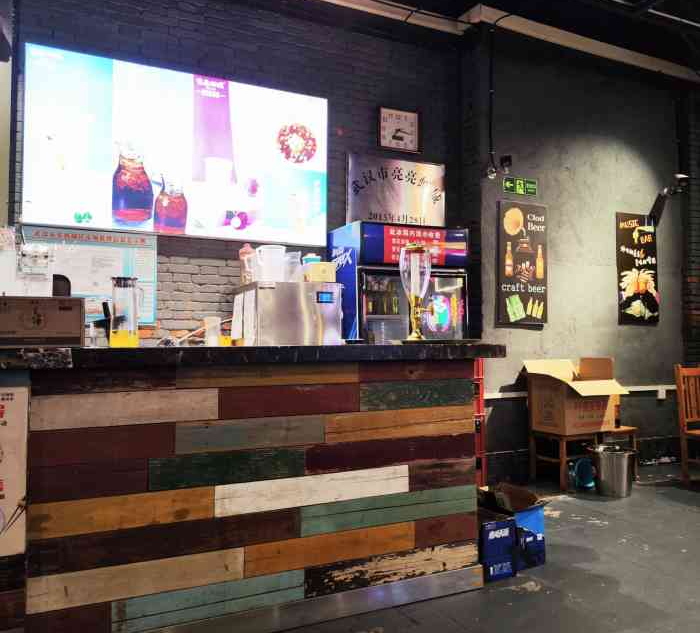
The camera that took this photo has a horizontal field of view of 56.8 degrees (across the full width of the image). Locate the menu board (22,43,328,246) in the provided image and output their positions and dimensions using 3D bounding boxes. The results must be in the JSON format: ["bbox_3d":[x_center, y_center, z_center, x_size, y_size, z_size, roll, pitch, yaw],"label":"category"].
[{"bbox_3d":[-1.112,-1.106,4.487,2.060,1.140,0.080,1,-2,-26],"label":"menu board"}]

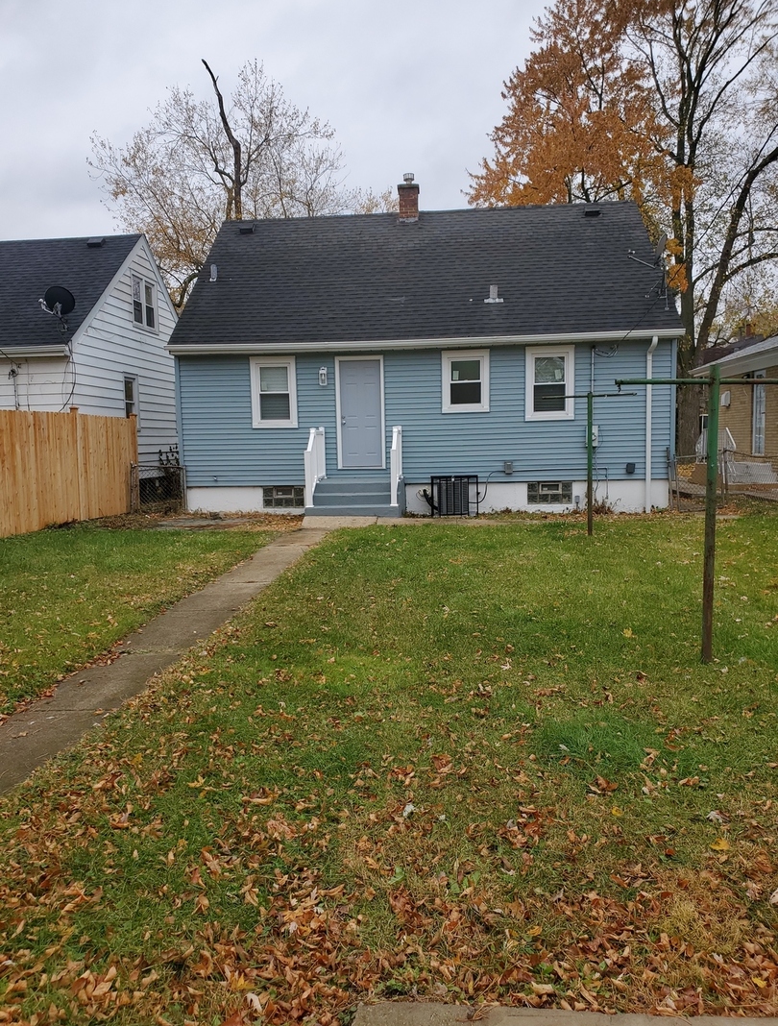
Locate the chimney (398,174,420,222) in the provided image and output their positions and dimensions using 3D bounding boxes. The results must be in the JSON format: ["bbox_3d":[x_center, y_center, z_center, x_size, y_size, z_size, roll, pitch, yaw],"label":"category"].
[{"bbox_3d":[0.456,-7.116,17.661,0.470,1.100,0.470,-1,7,6],"label":"chimney"}]

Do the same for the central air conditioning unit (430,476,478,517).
[{"bbox_3d":[1.197,-0.326,14.119,0.810,0.720,0.740,-1,7,6],"label":"central air conditioning unit"}]

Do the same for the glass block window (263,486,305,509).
[{"bbox_3d":[-2.046,-0.297,15.234,0.815,0.400,0.090,-1,7,6],"label":"glass block window"}]

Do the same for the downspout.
[{"bbox_3d":[4.721,-1.541,14.028,0.090,3.130,0.430,-1,7,6],"label":"downspout"}]

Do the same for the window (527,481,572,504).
[{"bbox_3d":[3.033,-0.370,14.675,0.830,0.405,0.090,-1,7,6],"label":"window"}]

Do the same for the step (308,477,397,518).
[{"bbox_3d":[-0.567,-0.283,14.265,1.650,0.600,1.400,-1,7,6],"label":"step"}]

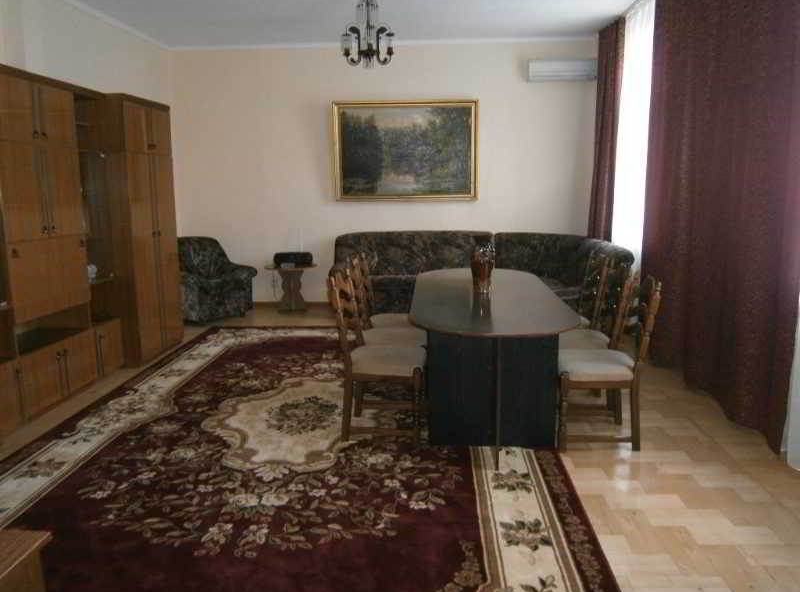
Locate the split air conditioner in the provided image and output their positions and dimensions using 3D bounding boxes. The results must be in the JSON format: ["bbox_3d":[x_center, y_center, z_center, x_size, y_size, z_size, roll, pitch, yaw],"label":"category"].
[{"bbox_3d":[1.832,-2.511,6.729,0.798,0.240,0.202,0,10,4],"label":"split air conditioner"}]

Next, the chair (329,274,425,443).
[{"bbox_3d":[-0.120,0.332,3.613,0.525,0.980,0.475,0,10,4],"label":"chair"}]

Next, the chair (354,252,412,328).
[{"bbox_3d":[-0.046,0.160,4.570,0.525,0.980,0.475,0,10,4],"label":"chair"}]

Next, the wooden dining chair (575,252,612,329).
[{"bbox_3d":[1.211,0.173,4.436,0.525,0.970,0.475,0,10,4],"label":"wooden dining chair"}]

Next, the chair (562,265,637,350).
[{"bbox_3d":[1.179,0.260,3.955,0.525,0.970,0.475,0,10,4],"label":"chair"}]

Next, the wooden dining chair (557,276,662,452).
[{"bbox_3d":[1.146,0.347,3.474,0.525,0.970,0.475,0,10,4],"label":"wooden dining chair"}]

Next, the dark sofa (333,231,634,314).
[{"bbox_3d":[0.676,-0.149,6.410,3.011,0.919,1.758,0,10,4],"label":"dark sofa"}]

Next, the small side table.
[{"bbox_3d":[-1.279,-0.074,7.153,0.576,0.556,0.434,0,10,4],"label":"small side table"}]

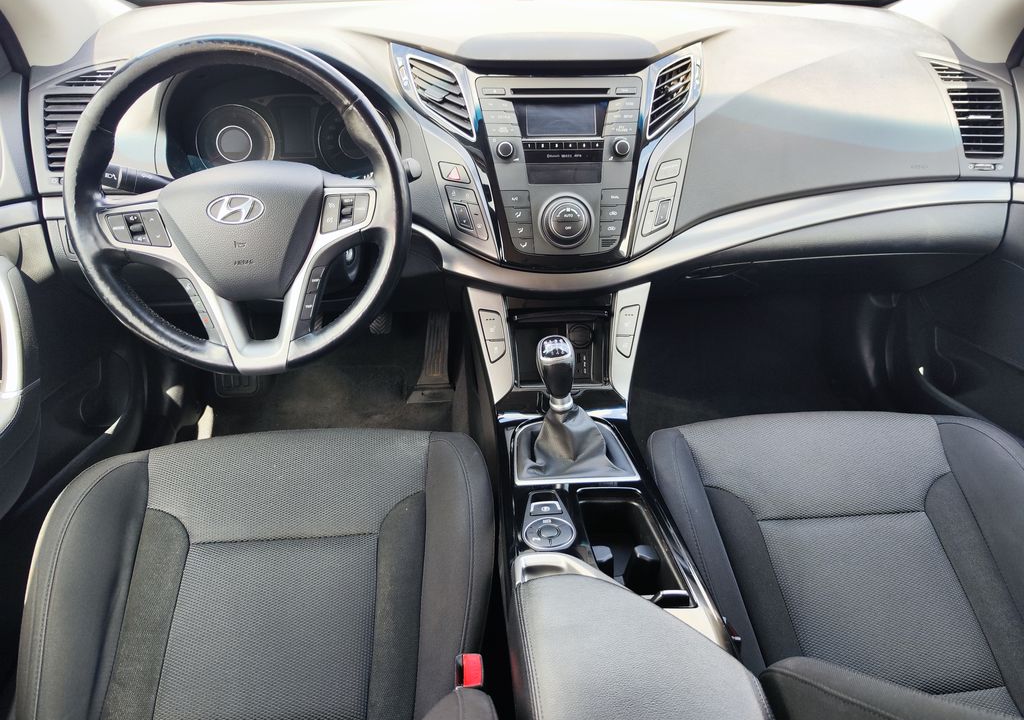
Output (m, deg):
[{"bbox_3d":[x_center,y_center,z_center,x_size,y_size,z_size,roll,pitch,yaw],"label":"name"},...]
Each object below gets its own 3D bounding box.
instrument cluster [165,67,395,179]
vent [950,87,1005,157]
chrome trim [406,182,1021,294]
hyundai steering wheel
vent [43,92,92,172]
[{"bbox_3d":[-0.325,-0.337,0.968,0.322,0.155,0.100,-2,13,-4],"label":"instrument cluster"},{"bbox_3d":[0.699,-0.354,1.026,0.080,0.100,0.030,-2,-4,-5],"label":"vent"},{"bbox_3d":[0.328,-0.175,0.953,0.919,0.080,0.121,-6,36,-10],"label":"chrome trim"},{"bbox_3d":[-0.303,-0.170,0.789,0.376,0.376,0.090,-3,13,-6],"label":"hyundai steering wheel"},{"bbox_3d":[-0.605,-0.317,0.955,0.094,0.105,0.030,-2,3,-4],"label":"vent"}]

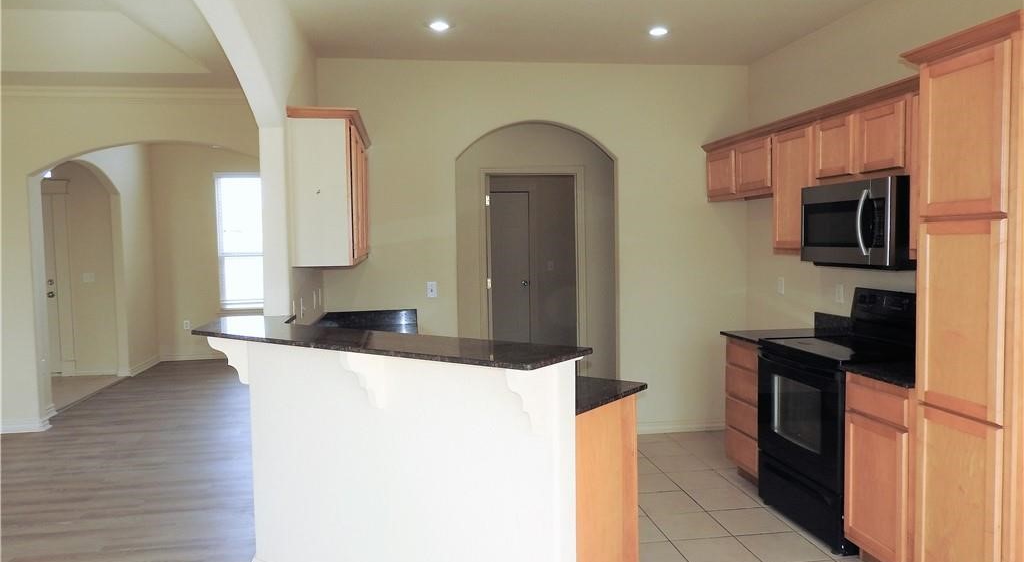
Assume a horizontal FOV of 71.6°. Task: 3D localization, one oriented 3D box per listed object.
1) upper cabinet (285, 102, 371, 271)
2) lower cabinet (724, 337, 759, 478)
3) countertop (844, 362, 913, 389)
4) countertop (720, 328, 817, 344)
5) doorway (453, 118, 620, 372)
[{"bbox_3d":[-1.083,-0.523,4.331,0.336,0.823,1.407,-2,3,-9],"label":"upper cabinet"},{"bbox_3d":[1.686,0.757,4.267,0.637,0.810,0.459,-2,3,-9],"label":"lower cabinet"},{"bbox_3d":[1.849,0.405,3.055,0.670,0.036,0.441,-2,3,-9],"label":"countertop"},{"bbox_3d":[1.666,0.338,4.264,0.670,0.036,0.497,-2,3,-9],"label":"countertop"},{"bbox_3d":[0.186,0.009,5.333,1.194,2.367,0.150,-2,3,-9],"label":"doorway"}]

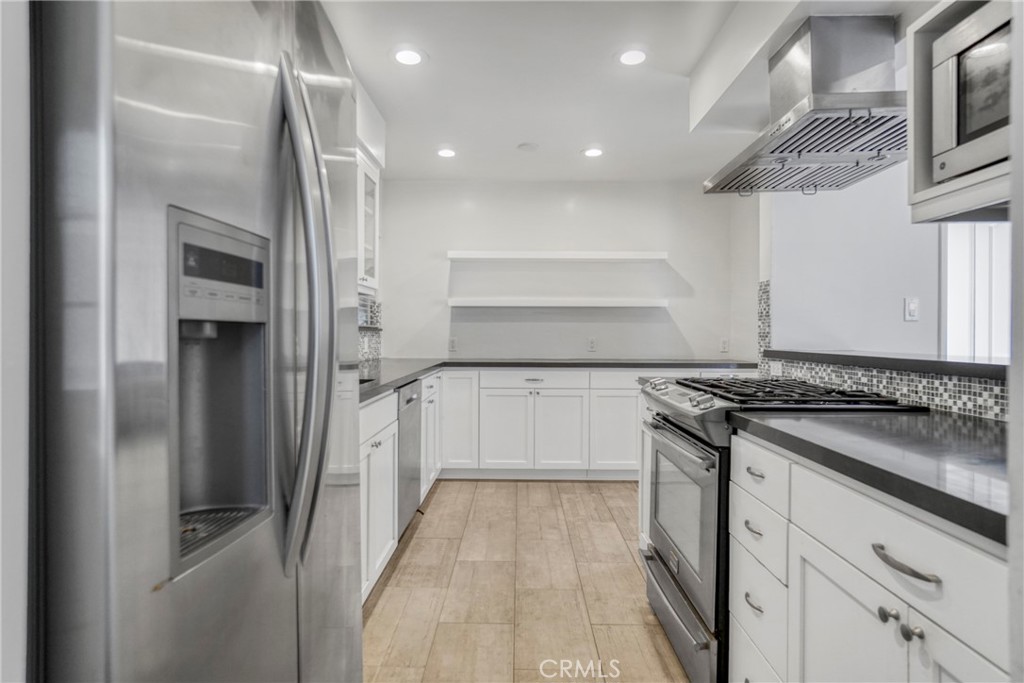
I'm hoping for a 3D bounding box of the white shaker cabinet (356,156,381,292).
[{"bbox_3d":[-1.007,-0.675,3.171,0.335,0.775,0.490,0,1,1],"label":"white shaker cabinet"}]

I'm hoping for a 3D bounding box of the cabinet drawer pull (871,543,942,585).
[{"bbox_3d":[0.614,0.355,0.867,0.030,0.020,0.149,0,1,1],"label":"cabinet drawer pull"}]

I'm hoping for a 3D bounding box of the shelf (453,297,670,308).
[{"bbox_3d":[0.390,-0.329,4.665,1.853,0.060,0.230,0,1,1],"label":"shelf"}]

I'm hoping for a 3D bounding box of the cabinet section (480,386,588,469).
[{"bbox_3d":[0.175,0.654,4.404,0.841,0.626,0.580,0,1,1],"label":"cabinet section"}]

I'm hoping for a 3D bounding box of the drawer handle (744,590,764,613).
[{"bbox_3d":[0.622,0.685,1.419,0.028,0.018,0.105,0,1,1],"label":"drawer handle"}]

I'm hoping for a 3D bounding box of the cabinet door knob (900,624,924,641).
[{"bbox_3d":[0.612,0.446,0.828,0.027,0.026,0.026,0,1,1],"label":"cabinet door knob"}]

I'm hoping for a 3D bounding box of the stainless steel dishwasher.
[{"bbox_3d":[-0.850,0.609,2.962,0.600,0.775,0.600,0,1,1],"label":"stainless steel dishwasher"}]

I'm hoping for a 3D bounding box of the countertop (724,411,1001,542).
[{"bbox_3d":[0.932,0.230,1.012,0.645,0.038,1.065,0,1,1],"label":"countertop"}]

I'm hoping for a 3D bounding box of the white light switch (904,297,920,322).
[{"bbox_3d":[1.878,-0.153,2.533,0.071,0.116,0.013,0,1,1],"label":"white light switch"}]

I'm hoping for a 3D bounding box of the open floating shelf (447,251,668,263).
[{"bbox_3d":[0.391,-0.733,4.659,1.853,0.060,0.230,0,1,1],"label":"open floating shelf"}]

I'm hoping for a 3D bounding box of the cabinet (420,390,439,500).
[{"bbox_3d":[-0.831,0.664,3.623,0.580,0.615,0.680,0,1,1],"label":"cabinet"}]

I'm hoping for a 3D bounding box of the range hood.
[{"bbox_3d":[1.152,-0.870,1.935,0.615,0.445,0.890,0,1,1],"label":"range hood"}]

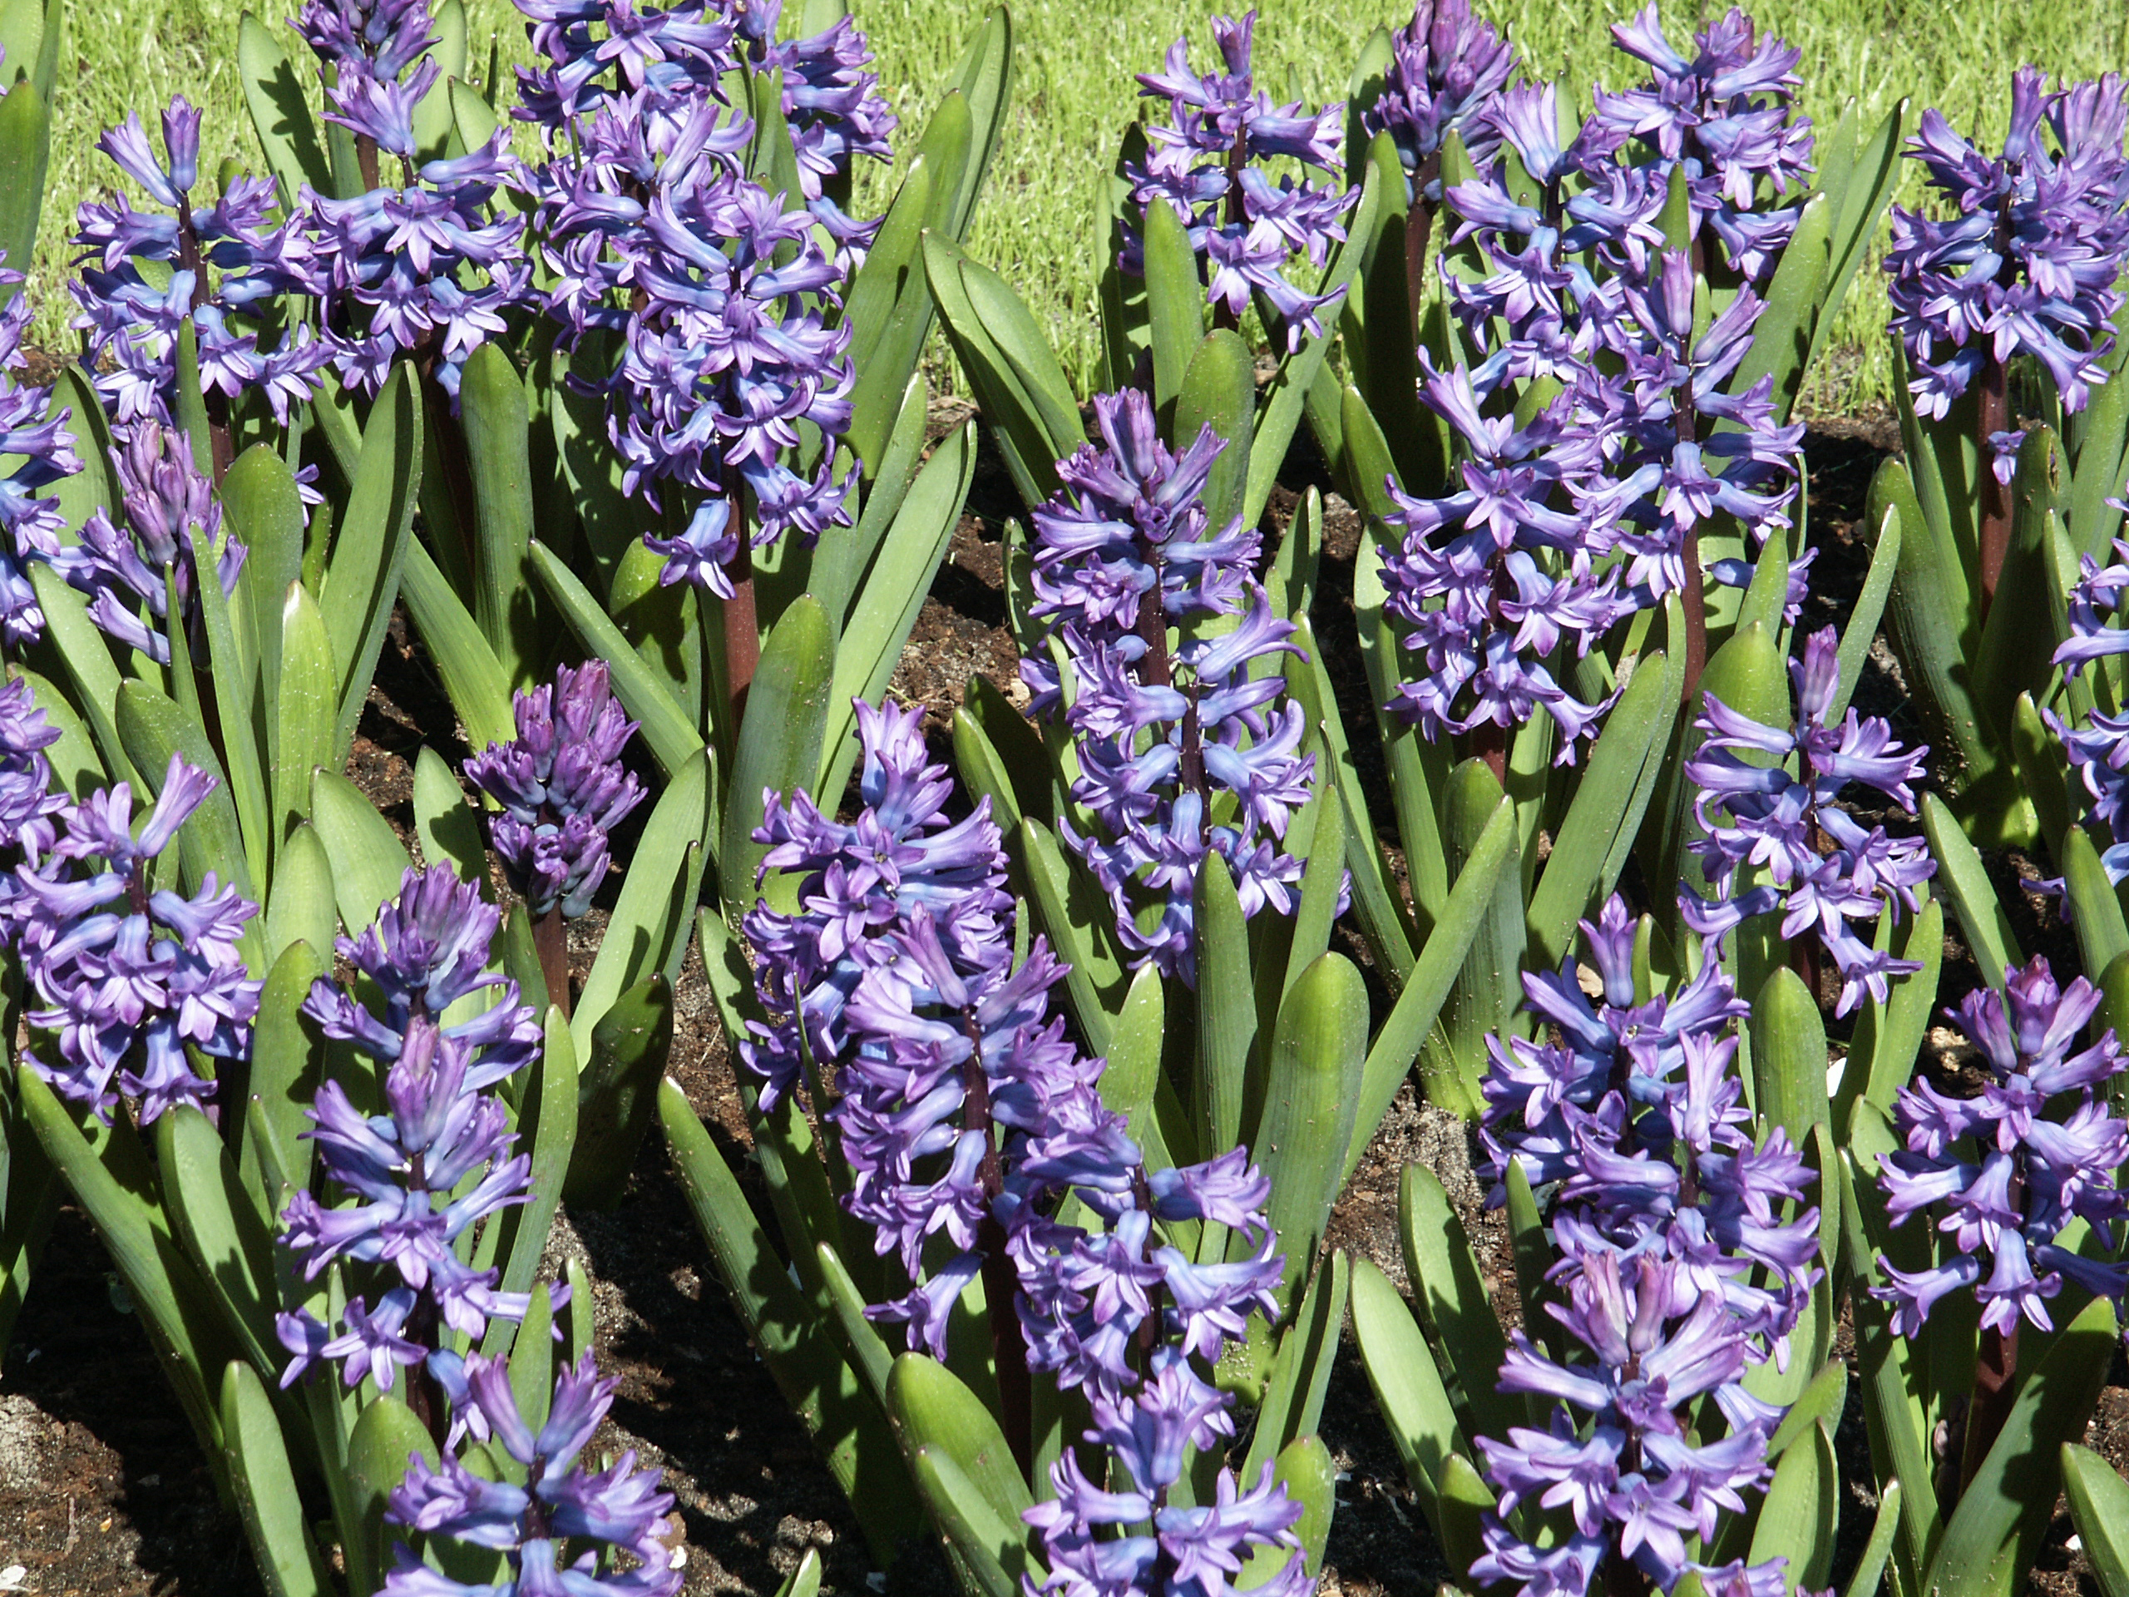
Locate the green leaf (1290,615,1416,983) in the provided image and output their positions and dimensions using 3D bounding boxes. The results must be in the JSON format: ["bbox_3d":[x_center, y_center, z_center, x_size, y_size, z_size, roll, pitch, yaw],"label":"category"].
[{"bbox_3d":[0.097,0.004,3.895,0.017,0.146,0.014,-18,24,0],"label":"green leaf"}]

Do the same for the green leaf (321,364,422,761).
[{"bbox_3d":[-0.238,-0.079,4.148,0.026,0.157,0.016,4,27,-13],"label":"green leaf"}]

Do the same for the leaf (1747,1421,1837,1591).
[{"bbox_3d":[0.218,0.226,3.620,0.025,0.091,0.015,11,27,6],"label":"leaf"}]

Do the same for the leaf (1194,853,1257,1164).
[{"bbox_3d":[0.050,0.080,3.852,0.019,0.140,0.013,-2,27,1],"label":"leaf"}]

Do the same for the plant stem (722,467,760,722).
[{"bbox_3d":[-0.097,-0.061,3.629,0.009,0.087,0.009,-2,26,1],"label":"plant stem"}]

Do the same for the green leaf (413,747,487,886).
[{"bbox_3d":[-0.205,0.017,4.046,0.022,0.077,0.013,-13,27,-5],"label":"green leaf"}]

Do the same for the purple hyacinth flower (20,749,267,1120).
[{"bbox_3d":[-0.288,0.044,3.748,0.076,0.113,0.078,-6,25,3],"label":"purple hyacinth flower"}]

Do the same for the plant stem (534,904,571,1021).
[{"bbox_3d":[-0.145,0.047,3.428,0.009,0.040,0.009,-2,26,1],"label":"plant stem"}]

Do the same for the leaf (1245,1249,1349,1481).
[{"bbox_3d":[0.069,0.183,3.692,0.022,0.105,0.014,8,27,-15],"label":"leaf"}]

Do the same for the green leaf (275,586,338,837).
[{"bbox_3d":[-0.254,-0.025,4.003,0.019,0.112,0.014,2,33,-1],"label":"green leaf"}]

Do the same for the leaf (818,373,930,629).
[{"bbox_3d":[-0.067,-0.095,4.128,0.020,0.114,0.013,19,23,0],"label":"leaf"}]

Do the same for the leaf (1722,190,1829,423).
[{"bbox_3d":[0.222,-0.153,3.753,0.018,0.087,0.012,17,25,-8],"label":"leaf"}]

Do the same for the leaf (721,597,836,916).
[{"bbox_3d":[-0.094,-0.013,3.988,0.031,0.129,0.016,7,34,-3],"label":"leaf"}]

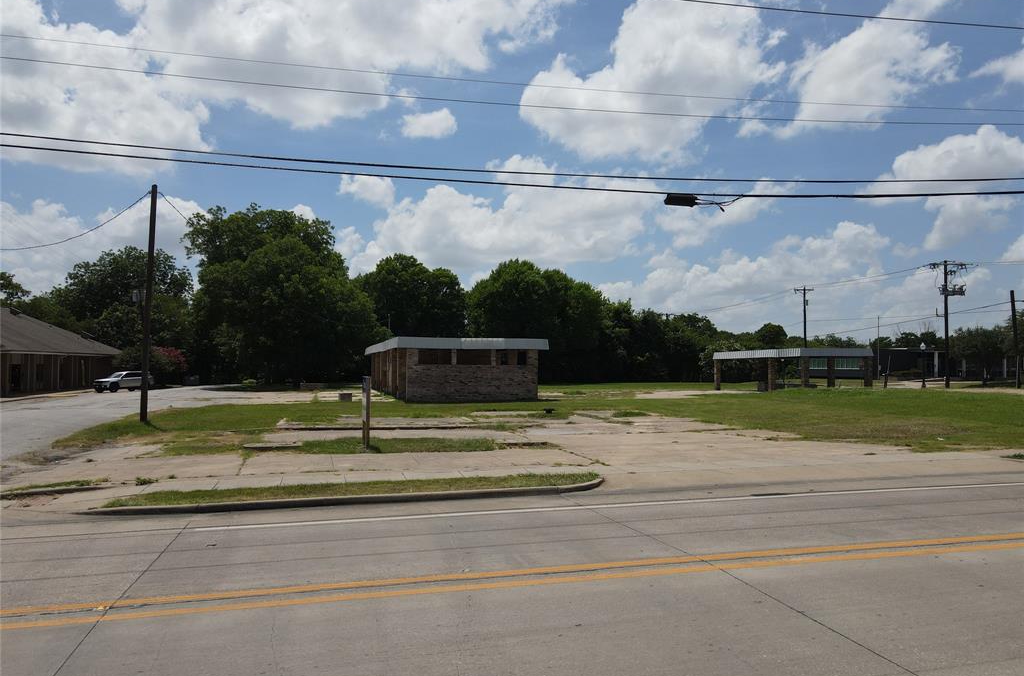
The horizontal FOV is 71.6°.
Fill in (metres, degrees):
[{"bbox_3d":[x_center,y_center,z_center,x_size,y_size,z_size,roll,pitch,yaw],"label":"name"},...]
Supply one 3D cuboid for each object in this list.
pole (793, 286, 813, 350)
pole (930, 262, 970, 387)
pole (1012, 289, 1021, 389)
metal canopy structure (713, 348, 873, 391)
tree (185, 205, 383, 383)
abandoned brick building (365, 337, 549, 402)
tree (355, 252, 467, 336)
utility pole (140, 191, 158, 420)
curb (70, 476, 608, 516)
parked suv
[{"bbox_3d":[34.487,-0.349,84.013,2.600,11.400,0.450,1,-2,-15],"label":"pole"},{"bbox_3d":[40.078,-1.302,65.510,3.300,11.900,1.100,-1,-2,18],"label":"pole"},{"bbox_3d":[44.947,0.127,63.345,0.320,8.852,0.320,-1,-2,-15],"label":"pole"},{"bbox_3d":[23.066,2.767,59.470,6.500,3.400,12.200,1,-2,-15],"label":"metal canopy structure"},{"bbox_3d":[-23.288,-4.296,73.156,18.500,18.700,17.500,1,-2,-18],"label":"tree"},{"bbox_3d":[-5.262,2.284,52.258,8.780,3.630,24.000,1,-2,-16],"label":"abandoned brick building"},{"bbox_3d":[-12.881,-2.394,91.087,14.000,16.200,13.500,0,-2,-8],"label":"tree"},{"bbox_3d":[-14.158,-1.369,27.729,0.300,9.253,0.300,2,-2,-15],"label":"utility pole"},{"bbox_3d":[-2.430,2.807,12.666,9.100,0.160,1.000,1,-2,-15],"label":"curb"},{"bbox_3d":[-32.900,3.709,60.205,1.950,1.780,4.850,-1,-2,24],"label":"parked suv"}]

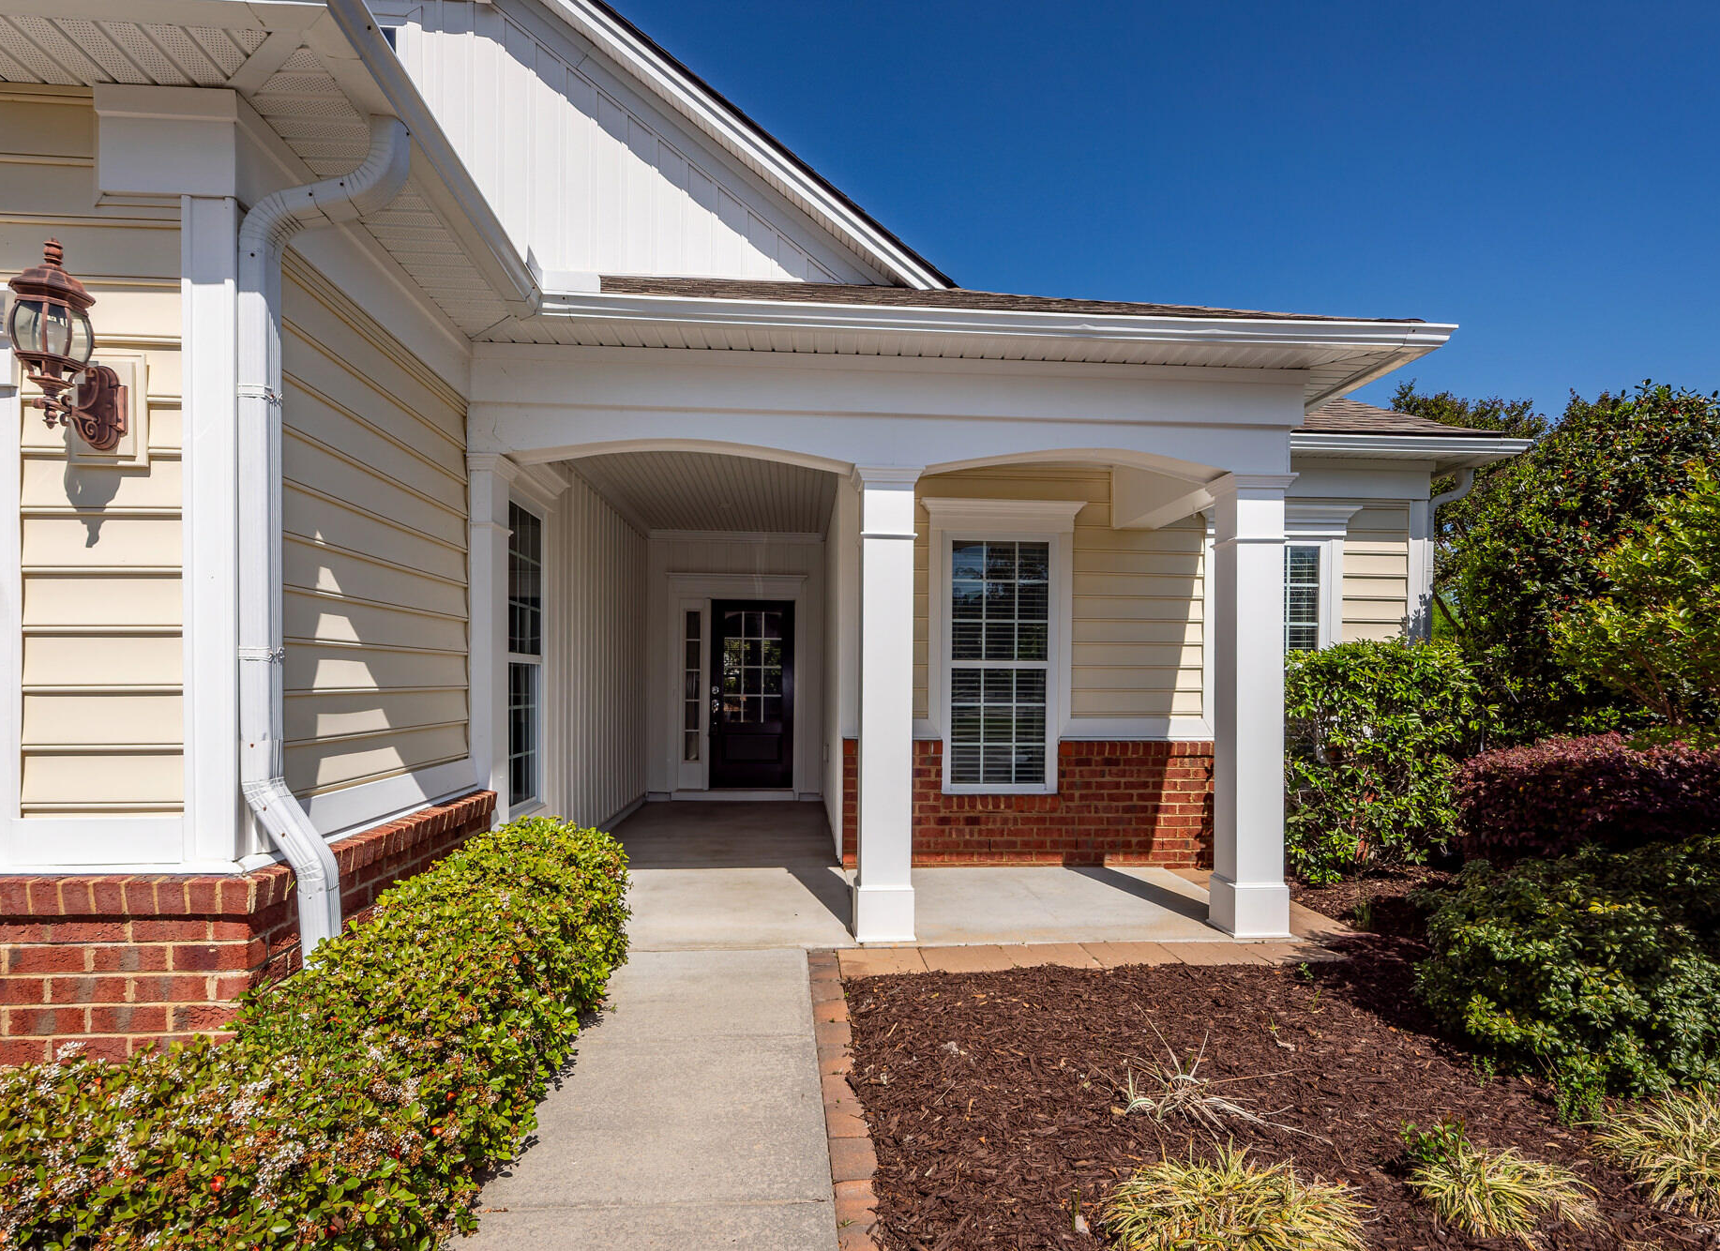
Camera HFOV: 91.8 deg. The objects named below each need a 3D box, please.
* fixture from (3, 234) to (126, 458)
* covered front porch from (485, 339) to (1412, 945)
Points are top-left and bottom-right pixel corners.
[{"bbox_3d":[-2.075,-0.730,2.180,0.170,0.510,0.270,0,-2,-4],"label":"fixture"},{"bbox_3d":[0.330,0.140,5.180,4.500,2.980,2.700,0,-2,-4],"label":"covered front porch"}]

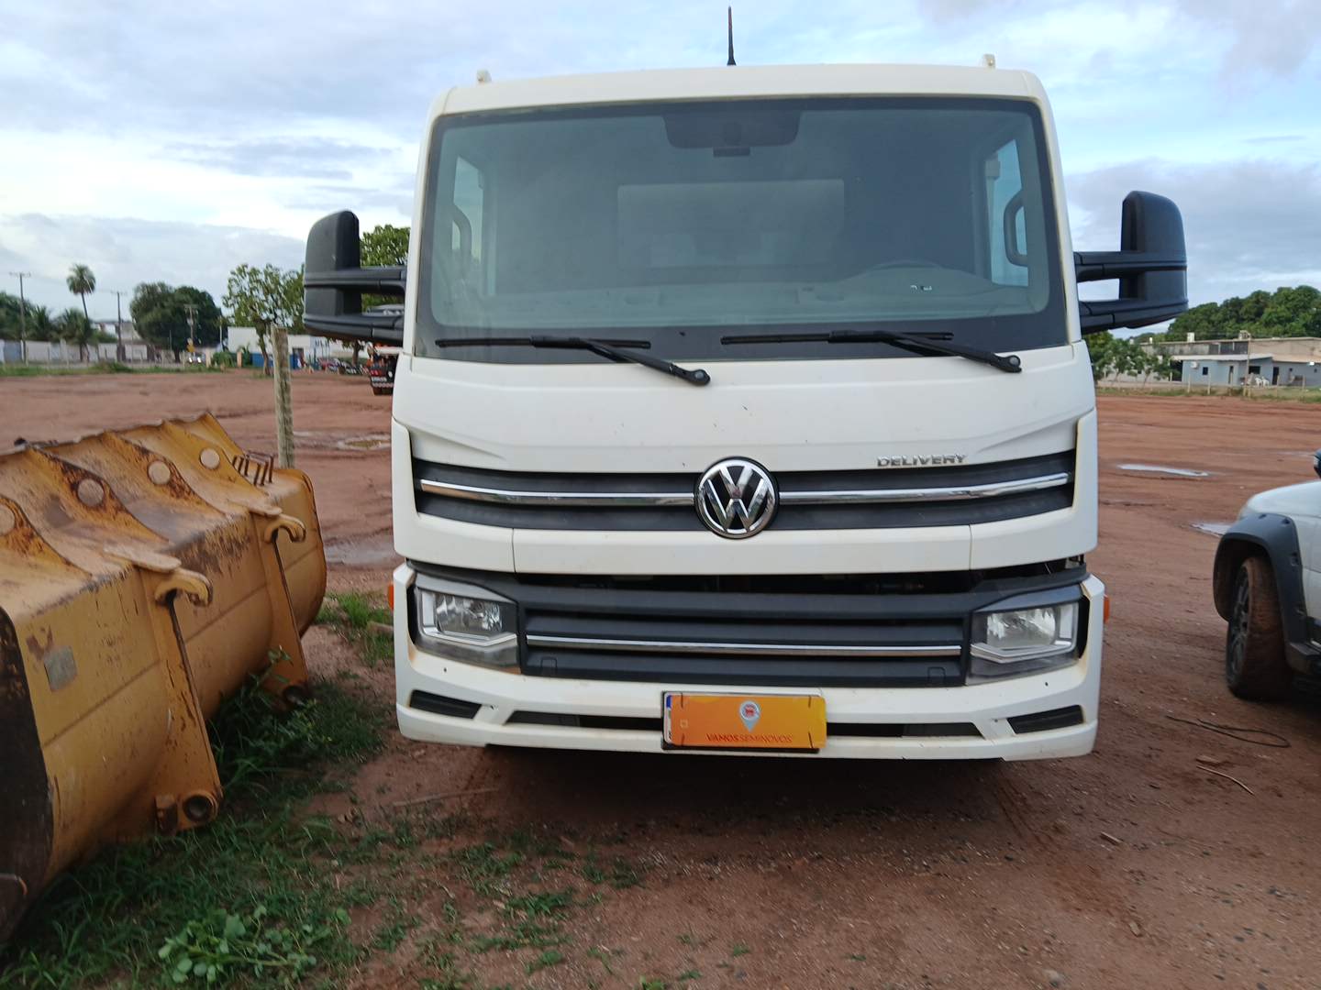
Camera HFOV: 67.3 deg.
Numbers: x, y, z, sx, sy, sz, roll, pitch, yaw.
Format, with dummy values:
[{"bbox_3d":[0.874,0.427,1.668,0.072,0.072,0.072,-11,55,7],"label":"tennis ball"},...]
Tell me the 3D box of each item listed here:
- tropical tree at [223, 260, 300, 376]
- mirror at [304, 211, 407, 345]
[{"bbox_3d":[-29.595,-13.162,74.000,6.100,8.236,5.800,1,7,0],"label":"tropical tree"},{"bbox_3d":[-0.919,-0.657,2.972,0.320,0.400,0.207,0,7,5],"label":"mirror"}]

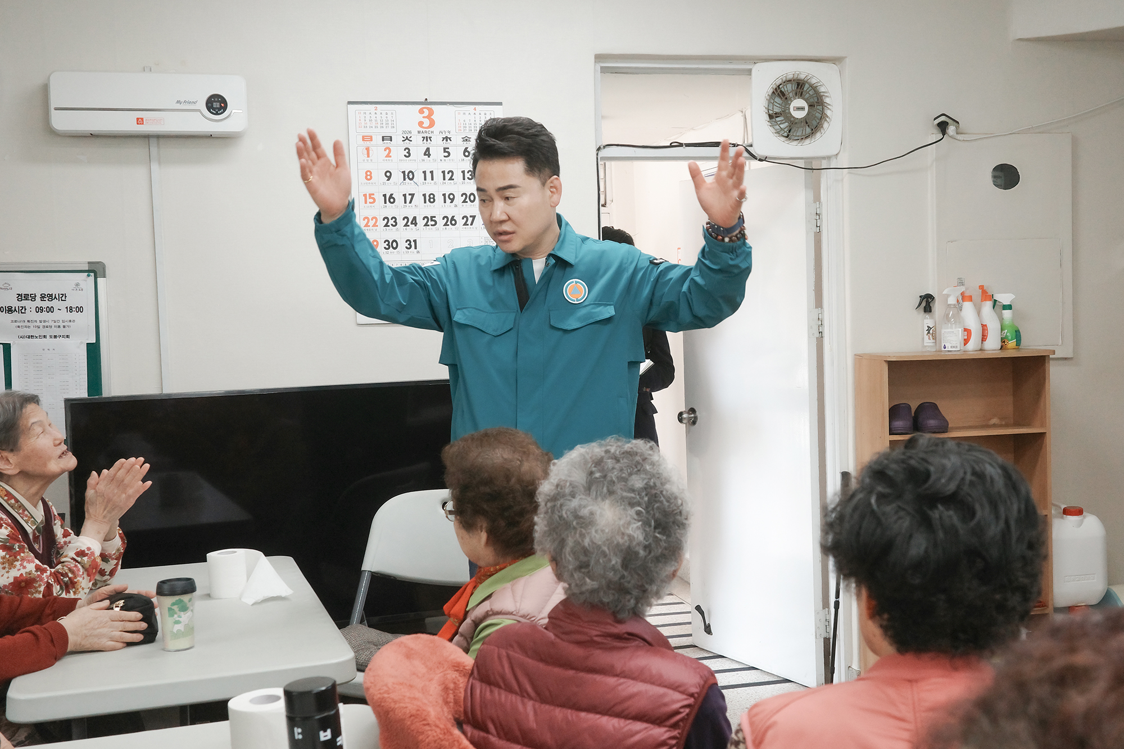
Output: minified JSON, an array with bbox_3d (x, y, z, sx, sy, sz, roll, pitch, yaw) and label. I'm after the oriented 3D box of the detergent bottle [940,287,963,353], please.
[{"bbox_3d":[1.466,-0.207,4.685,0.089,0.239,0.069,-2,3,-7],"label":"detergent bottle"}]

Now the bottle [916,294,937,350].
[{"bbox_3d":[1.373,-0.195,4.706,0.076,0.219,0.051,-3,3,-17],"label":"bottle"}]

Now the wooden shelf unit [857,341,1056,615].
[{"bbox_3d":[1.481,0.531,4.699,0.692,1.235,0.263,-2,3,-12],"label":"wooden shelf unit"}]

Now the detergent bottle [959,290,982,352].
[{"bbox_3d":[1.535,-0.209,4.700,0.073,0.237,0.096,1,4,43],"label":"detergent bottle"}]

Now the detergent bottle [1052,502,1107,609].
[{"bbox_3d":[1.906,0.679,4.784,0.227,0.371,0.263,-2,3,-12],"label":"detergent bottle"}]

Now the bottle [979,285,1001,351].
[{"bbox_3d":[1.617,-0.214,4.718,0.073,0.241,0.093,1,4,36],"label":"bottle"}]

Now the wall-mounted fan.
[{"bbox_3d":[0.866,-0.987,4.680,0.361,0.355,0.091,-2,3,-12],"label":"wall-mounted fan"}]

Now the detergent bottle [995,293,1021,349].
[{"bbox_3d":[1.690,-0.201,4.735,0.111,0.209,0.066,-3,3,-22],"label":"detergent bottle"}]

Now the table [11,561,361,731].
[{"bbox_3d":[-0.909,0.946,3.053,0.669,0.737,1.238,-3,3,-18],"label":"table"}]

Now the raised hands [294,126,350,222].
[{"bbox_3d":[-0.443,-0.372,2.340,0.088,0.170,0.060,-15,7,-30],"label":"raised hands"}]

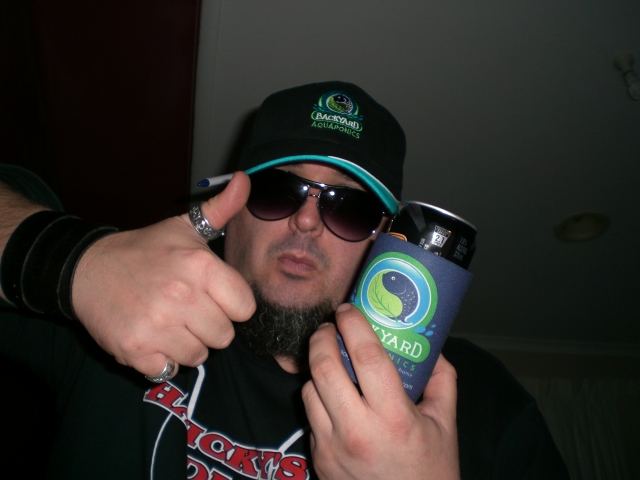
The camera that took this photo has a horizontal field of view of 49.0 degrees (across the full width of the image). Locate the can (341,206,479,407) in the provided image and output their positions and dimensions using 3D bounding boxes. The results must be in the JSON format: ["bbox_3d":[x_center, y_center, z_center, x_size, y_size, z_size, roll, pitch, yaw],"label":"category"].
[{"bbox_3d":[0.064,0.043,0.522,0.075,0.134,0.075,24,-1,1],"label":"can"}]

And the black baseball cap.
[{"bbox_3d":[0.007,-0.101,0.735,0.172,0.135,0.260,14,-4,-5],"label":"black baseball cap"}]

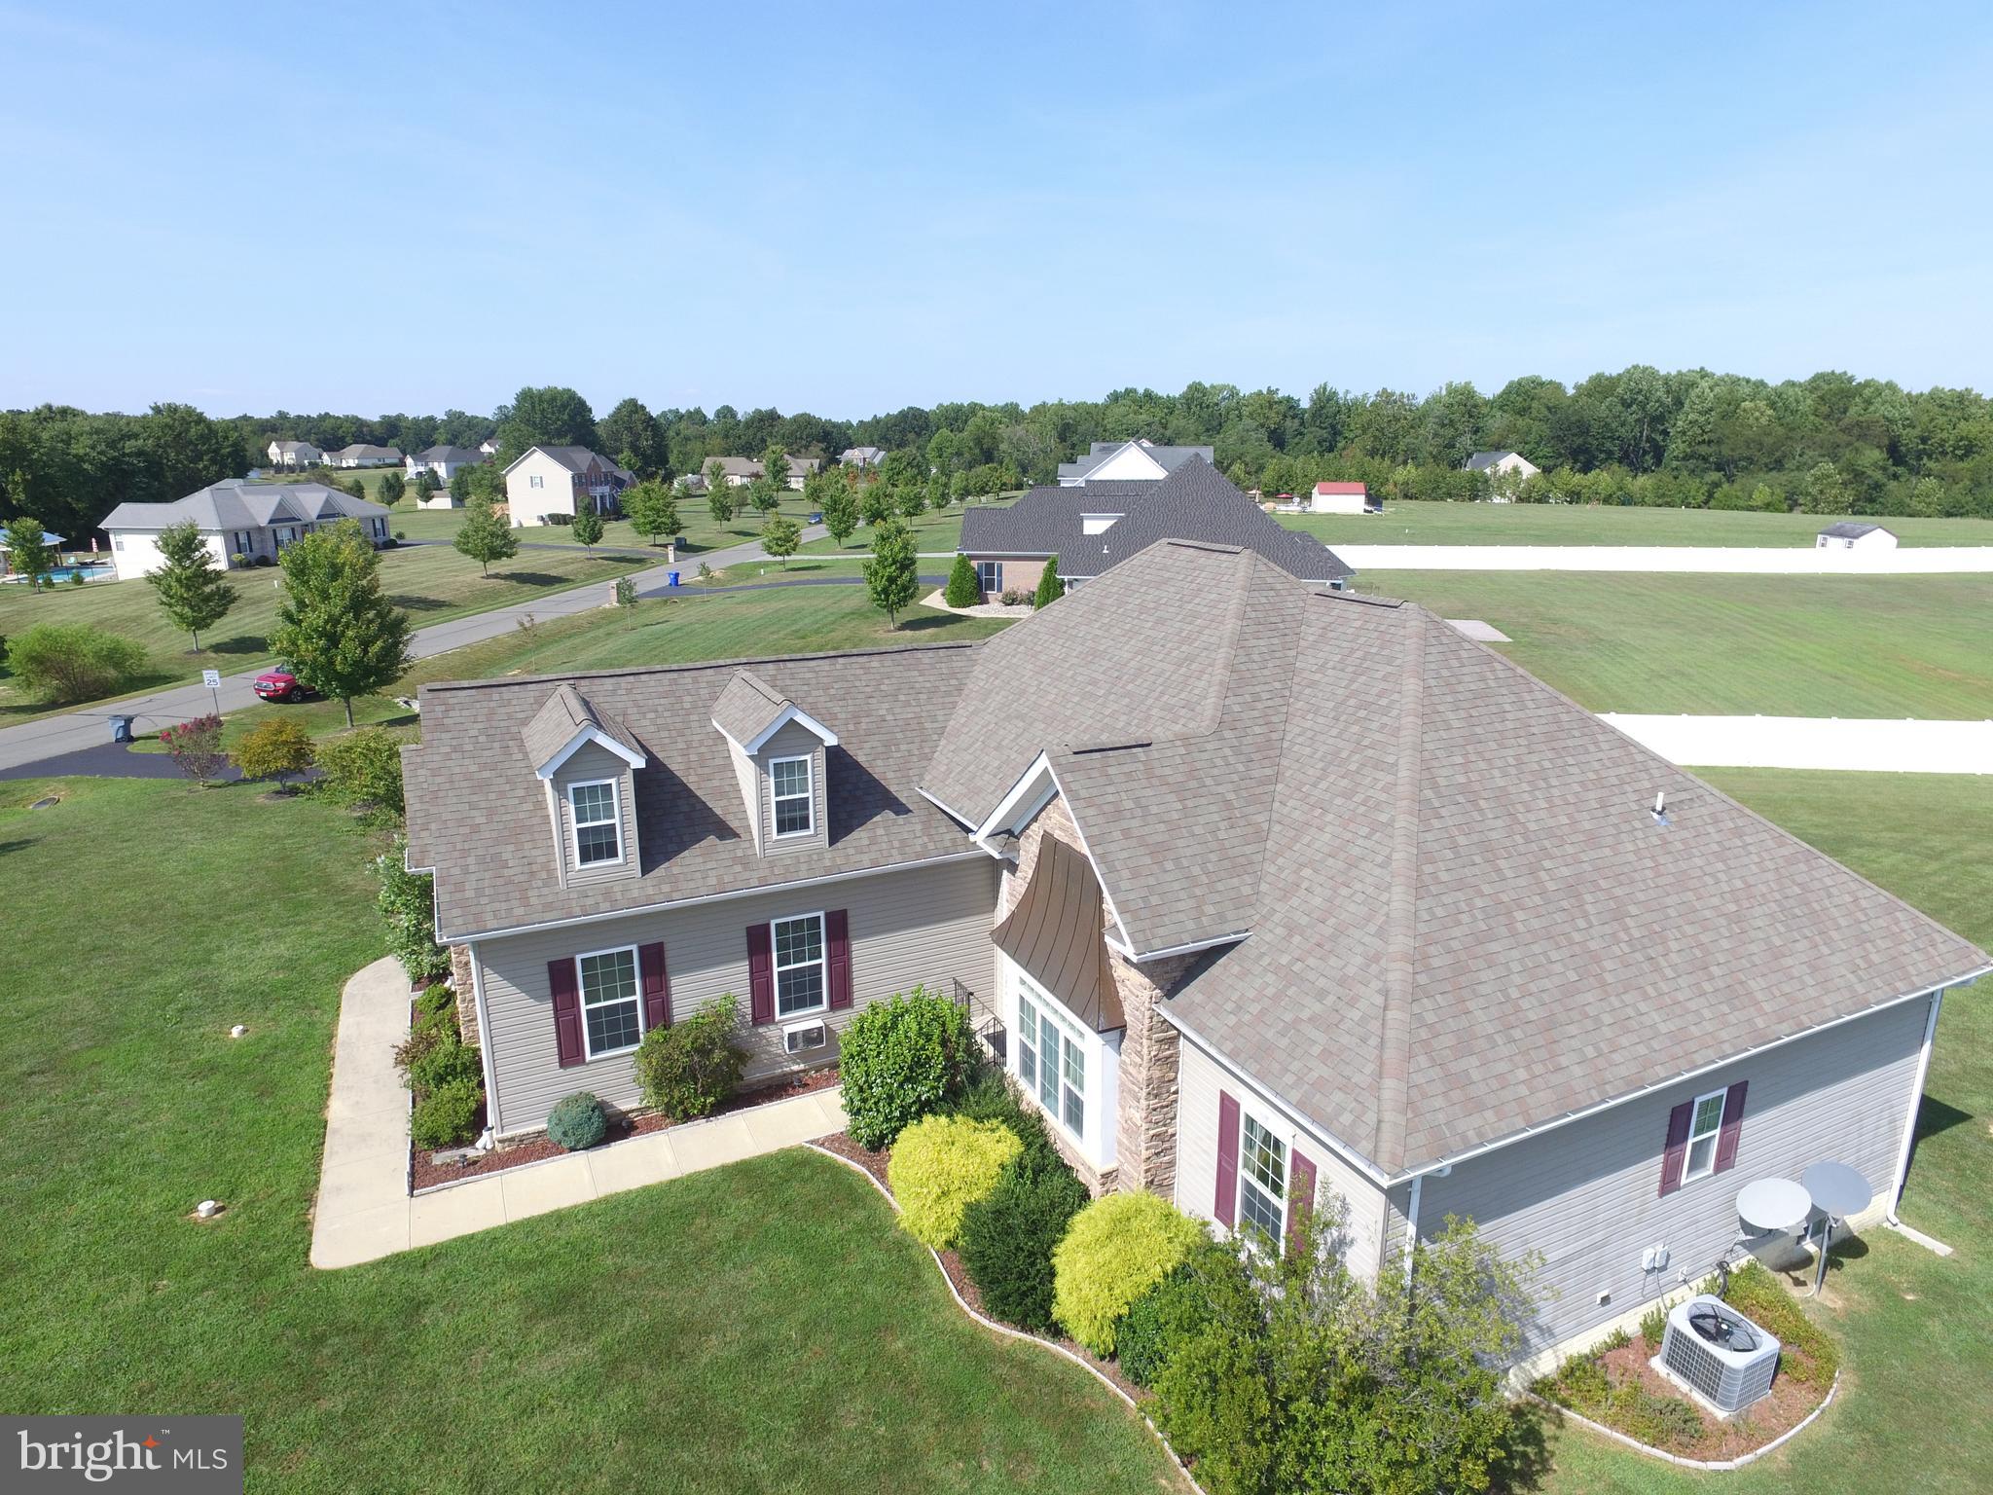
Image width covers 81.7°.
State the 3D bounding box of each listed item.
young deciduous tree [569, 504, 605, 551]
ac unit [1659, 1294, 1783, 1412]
[{"bbox_3d":[-36.594,-19.264,102.699,3.000,4.600,3.000,0,15,0],"label":"young deciduous tree"},{"bbox_3d":[7.896,6.609,12.582,0.810,0.570,0.810,-7,16,-25],"label":"ac unit"}]

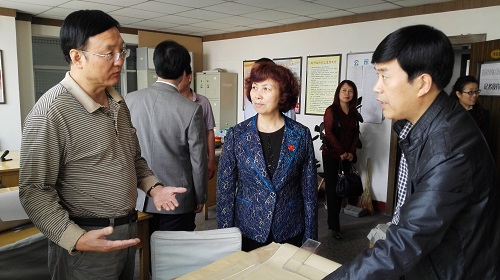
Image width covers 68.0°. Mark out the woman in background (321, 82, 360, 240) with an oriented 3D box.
[{"bbox_3d":[0.893,0.209,3.761,0.430,1.587,0.330,1,6,-2],"label":"woman in background"}]

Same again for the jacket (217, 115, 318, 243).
[{"bbox_3d":[0.083,0.194,1.951,0.520,0.657,0.290,1,6,-4],"label":"jacket"}]

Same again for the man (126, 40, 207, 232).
[{"bbox_3d":[-0.515,0.291,2.184,0.530,1.704,0.350,3,6,20],"label":"man"}]

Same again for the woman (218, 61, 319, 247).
[{"bbox_3d":[0.078,0.391,1.972,0.520,1.571,0.320,1,6,-4],"label":"woman"}]

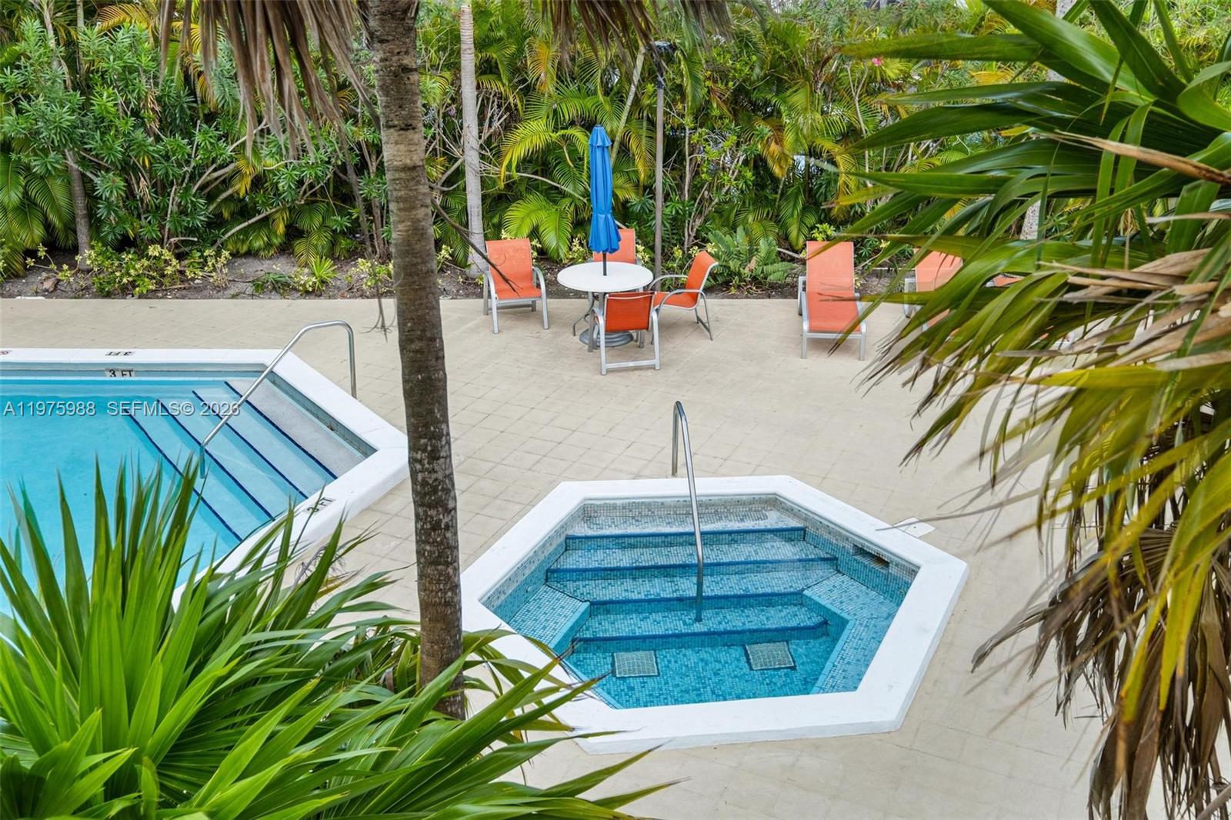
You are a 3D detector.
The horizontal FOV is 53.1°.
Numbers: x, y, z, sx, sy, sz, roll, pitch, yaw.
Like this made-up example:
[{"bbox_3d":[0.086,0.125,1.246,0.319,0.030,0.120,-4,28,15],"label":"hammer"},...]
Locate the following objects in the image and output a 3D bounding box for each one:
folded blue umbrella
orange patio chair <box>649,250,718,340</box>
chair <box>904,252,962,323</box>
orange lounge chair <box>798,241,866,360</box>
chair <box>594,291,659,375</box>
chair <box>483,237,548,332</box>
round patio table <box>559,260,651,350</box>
[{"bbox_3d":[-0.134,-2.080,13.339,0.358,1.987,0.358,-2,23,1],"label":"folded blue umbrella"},{"bbox_3d":[0.720,-1.280,13.829,0.755,0.884,0.626,-5,24,-12],"label":"orange patio chair"},{"bbox_3d":[3.690,-1.227,13.794,0.656,0.815,1.789,2,24,5],"label":"chair"},{"bbox_3d":[2.431,-1.261,13.874,0.656,0.815,1.789,3,24,6],"label":"orange lounge chair"},{"bbox_3d":[0.092,-0.928,13.015,0.626,0.884,0.755,-6,24,-13],"label":"chair"},{"bbox_3d":[-1.170,-1.443,14.206,0.626,0.884,0.755,-6,24,-13],"label":"chair"},{"bbox_3d":[-0.106,-1.150,13.741,1.053,0.725,1.053,0,23,0],"label":"round patio table"}]

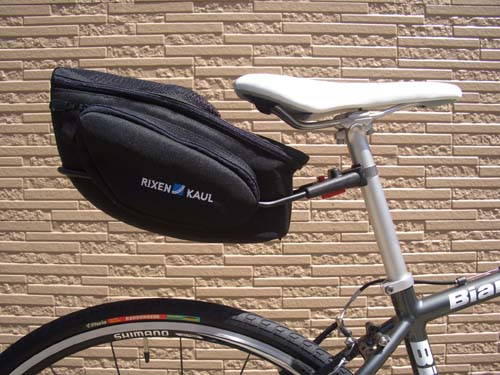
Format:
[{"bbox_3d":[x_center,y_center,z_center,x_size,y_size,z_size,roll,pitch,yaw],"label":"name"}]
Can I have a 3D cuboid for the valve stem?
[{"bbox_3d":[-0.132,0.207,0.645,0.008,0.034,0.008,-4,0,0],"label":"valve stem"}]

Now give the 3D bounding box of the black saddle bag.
[{"bbox_3d":[-0.095,-0.033,0.640,0.325,0.182,0.185,11,0,0],"label":"black saddle bag"}]

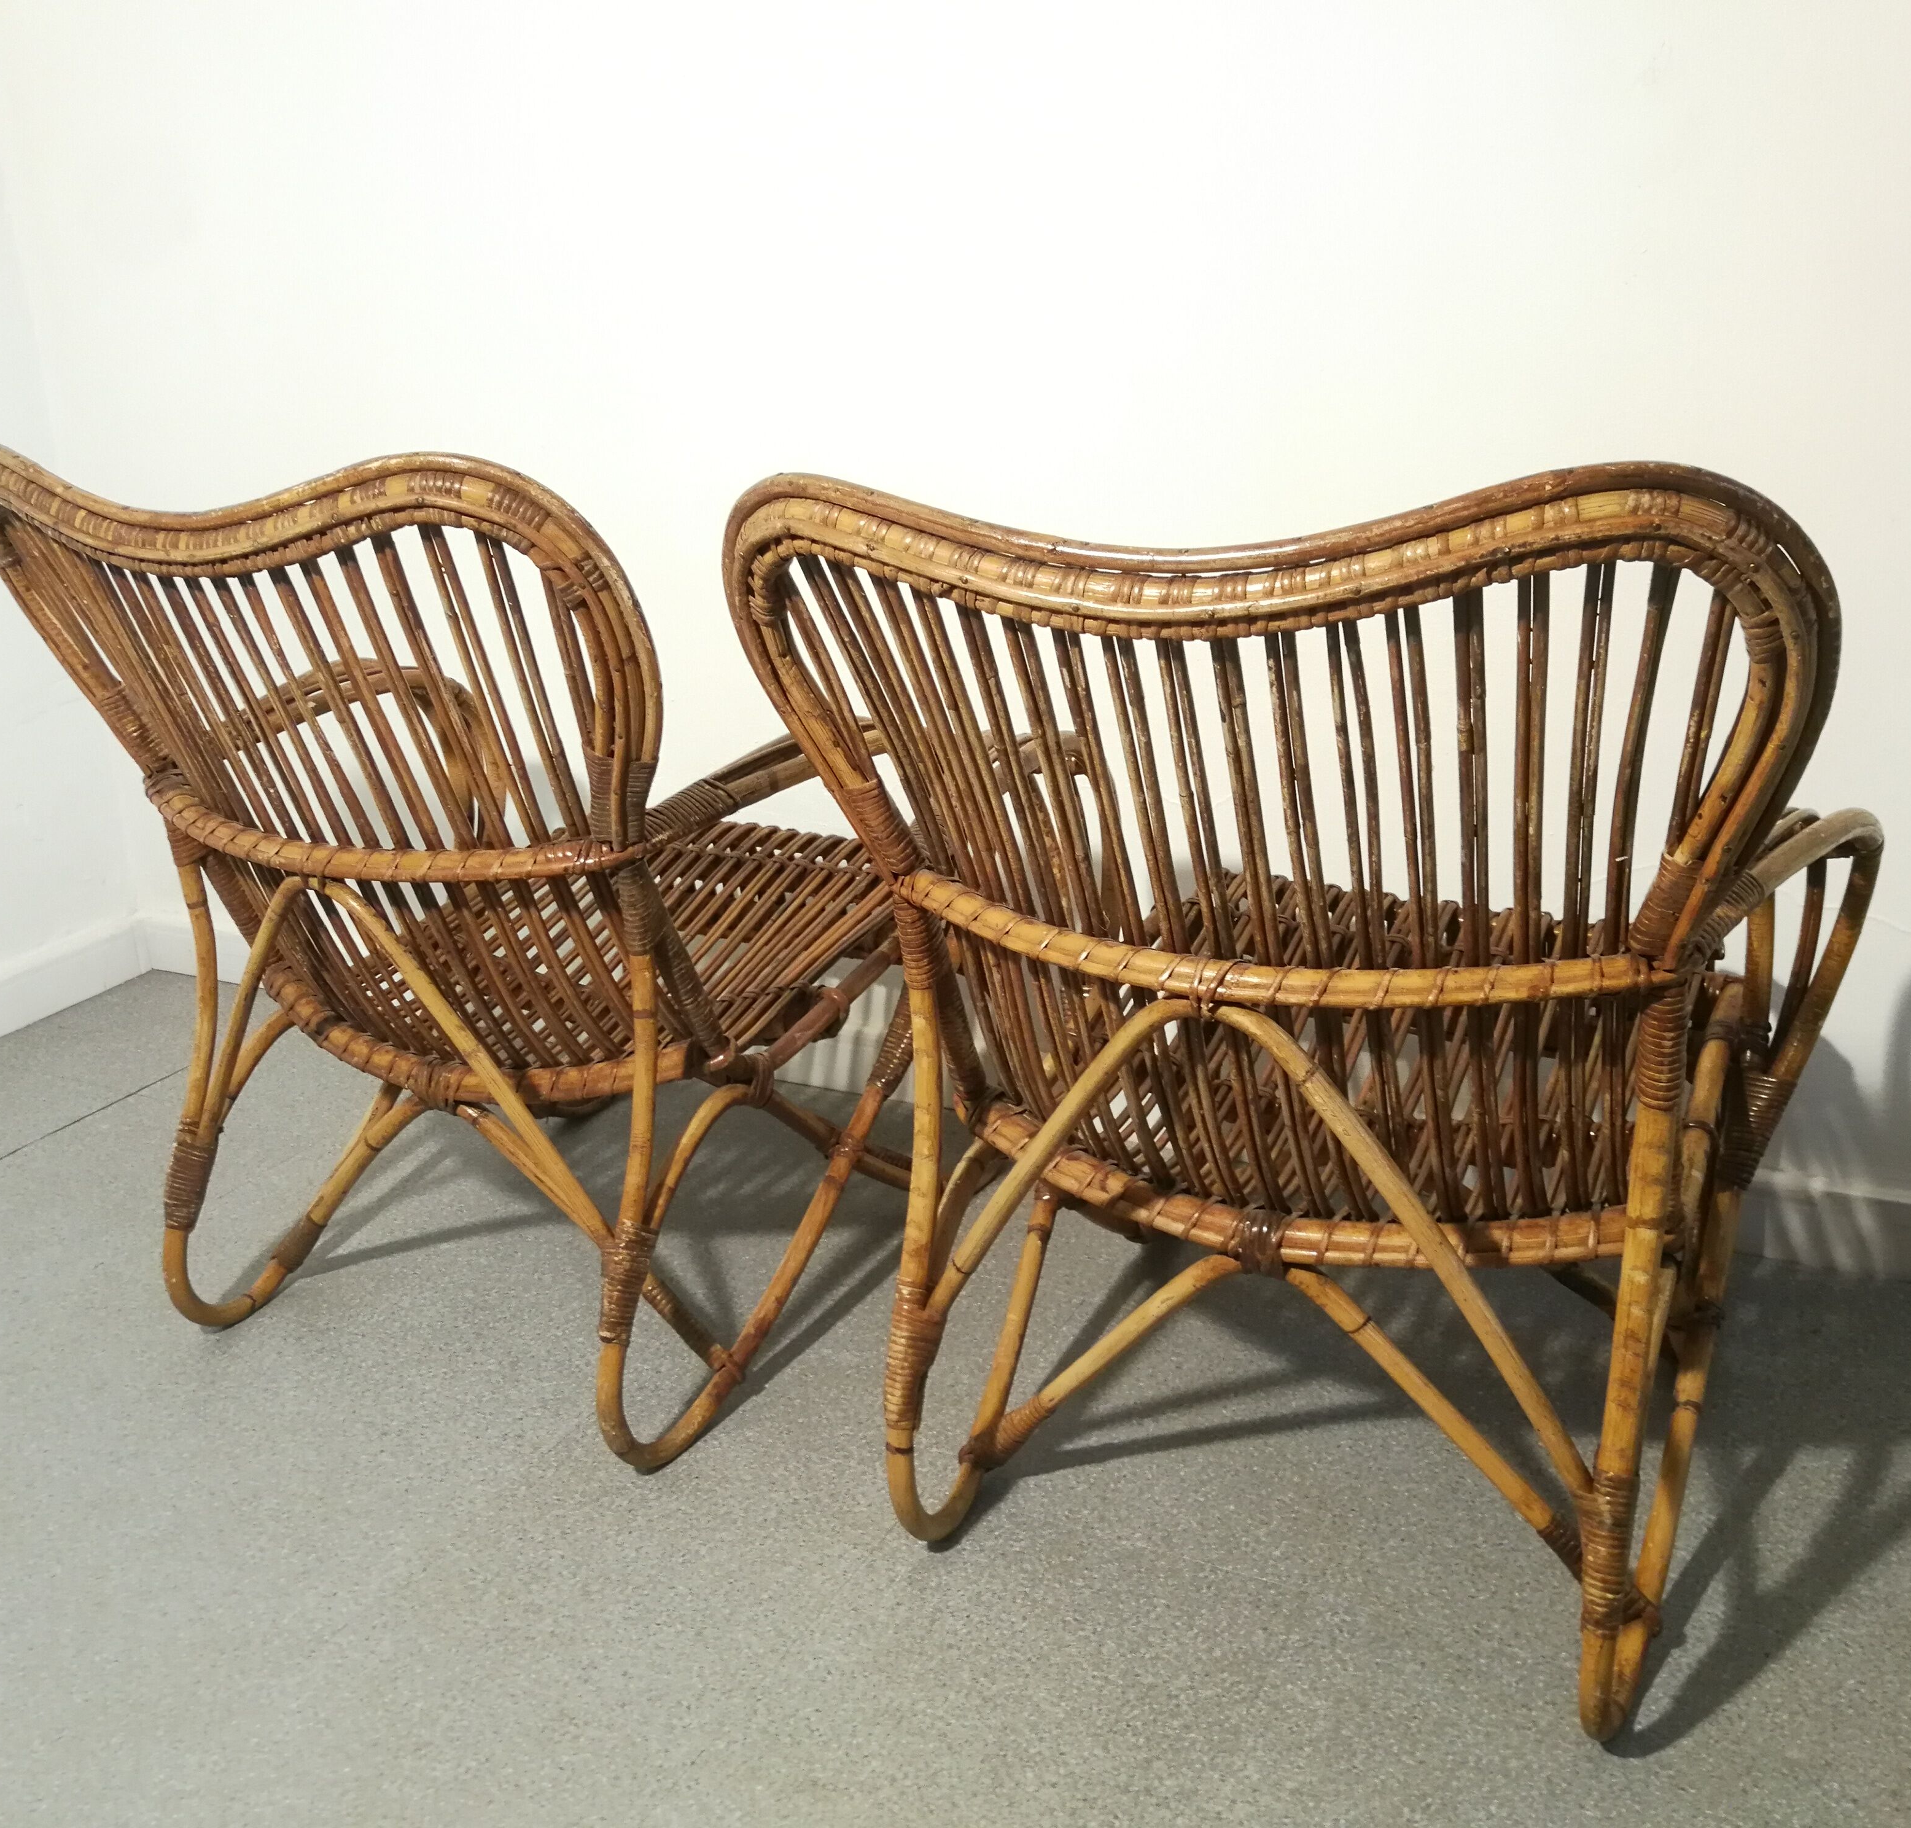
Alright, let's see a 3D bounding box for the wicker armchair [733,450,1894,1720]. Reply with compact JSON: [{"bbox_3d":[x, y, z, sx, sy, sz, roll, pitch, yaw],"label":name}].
[{"bbox_3d":[0.291,0.045,1.407,0.683,0.820,0.725,8,22,26],"label":"wicker armchair"}]

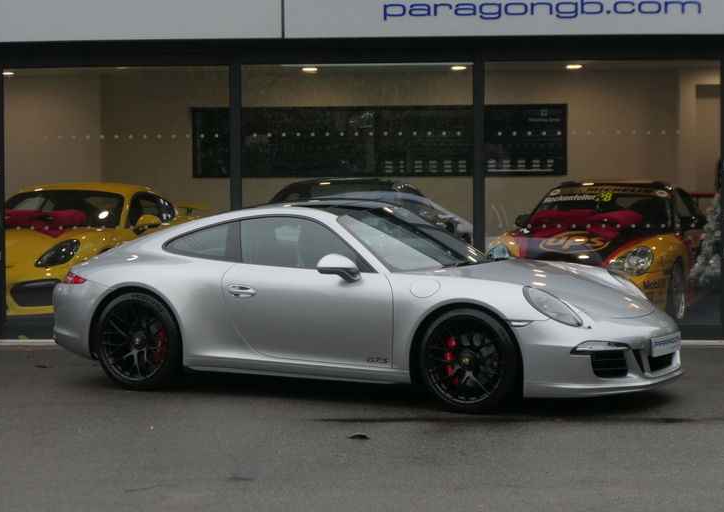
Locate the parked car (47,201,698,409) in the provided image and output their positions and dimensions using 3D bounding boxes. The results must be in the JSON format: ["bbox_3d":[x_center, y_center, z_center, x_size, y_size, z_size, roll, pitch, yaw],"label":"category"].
[{"bbox_3d":[-0.045,0.262,12.654,4.500,1.295,1.870,1,2,29],"label":"parked car"}]

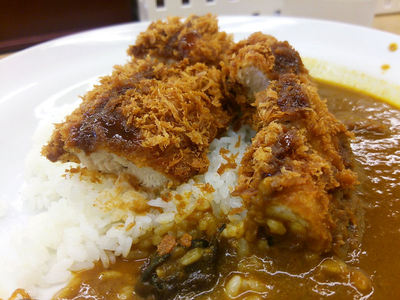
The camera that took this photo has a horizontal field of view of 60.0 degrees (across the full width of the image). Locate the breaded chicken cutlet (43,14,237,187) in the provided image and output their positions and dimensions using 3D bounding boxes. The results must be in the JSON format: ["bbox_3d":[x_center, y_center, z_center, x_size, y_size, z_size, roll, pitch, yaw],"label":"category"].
[{"bbox_3d":[-0.029,-0.044,0.210,0.083,0.050,0.129,6,33,11],"label":"breaded chicken cutlet"}]

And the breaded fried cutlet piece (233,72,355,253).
[{"bbox_3d":[0.046,-0.004,0.171,0.046,0.044,0.090,-1,32,0],"label":"breaded fried cutlet piece"}]

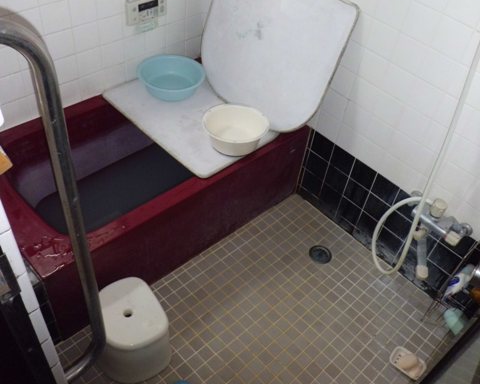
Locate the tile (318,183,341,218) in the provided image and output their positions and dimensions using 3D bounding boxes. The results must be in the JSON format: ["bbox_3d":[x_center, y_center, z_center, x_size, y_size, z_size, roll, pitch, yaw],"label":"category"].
[{"bbox_3d":[0.419,0.021,2.213,0.010,0.108,0.108,-32,58,-32],"label":"tile"}]

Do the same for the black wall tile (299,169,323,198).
[{"bbox_3d":[0.326,-0.042,2.184,0.010,0.106,0.106,-32,58,-33],"label":"black wall tile"}]

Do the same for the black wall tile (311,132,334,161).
[{"bbox_3d":[0.348,-0.191,2.030,0.010,0.106,0.106,-32,58,-33],"label":"black wall tile"}]

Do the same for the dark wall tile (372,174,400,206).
[{"bbox_3d":[0.570,-0.008,1.884,0.010,0.106,0.106,-32,58,-33],"label":"dark wall tile"}]

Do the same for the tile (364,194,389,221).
[{"bbox_3d":[0.580,0.068,2.035,0.010,0.108,0.108,-32,58,-32],"label":"tile"}]

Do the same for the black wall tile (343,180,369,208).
[{"bbox_3d":[0.505,0.006,2.085,0.010,0.108,0.108,-32,58,-32],"label":"black wall tile"}]

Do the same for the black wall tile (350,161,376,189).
[{"bbox_3d":[0.516,-0.072,2.006,0.010,0.108,0.108,-32,58,-32],"label":"black wall tile"}]

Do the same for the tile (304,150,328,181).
[{"bbox_3d":[0.337,-0.116,2.107,0.010,0.106,0.106,-32,58,-33],"label":"tile"}]

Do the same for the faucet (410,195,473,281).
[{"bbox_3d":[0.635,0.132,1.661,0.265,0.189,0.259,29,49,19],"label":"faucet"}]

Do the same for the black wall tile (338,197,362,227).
[{"bbox_3d":[0.494,0.084,2.165,0.010,0.108,0.108,-32,58,-32],"label":"black wall tile"}]

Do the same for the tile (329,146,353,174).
[{"bbox_3d":[0.422,-0.130,1.981,0.010,0.106,0.106,-32,58,-33],"label":"tile"}]

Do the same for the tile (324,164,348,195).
[{"bbox_3d":[0.411,-0.055,2.058,0.010,0.106,0.106,-32,58,-33],"label":"tile"}]

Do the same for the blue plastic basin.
[{"bbox_3d":[-0.289,-0.467,2.030,0.286,0.090,0.286,4,46,-4],"label":"blue plastic basin"}]

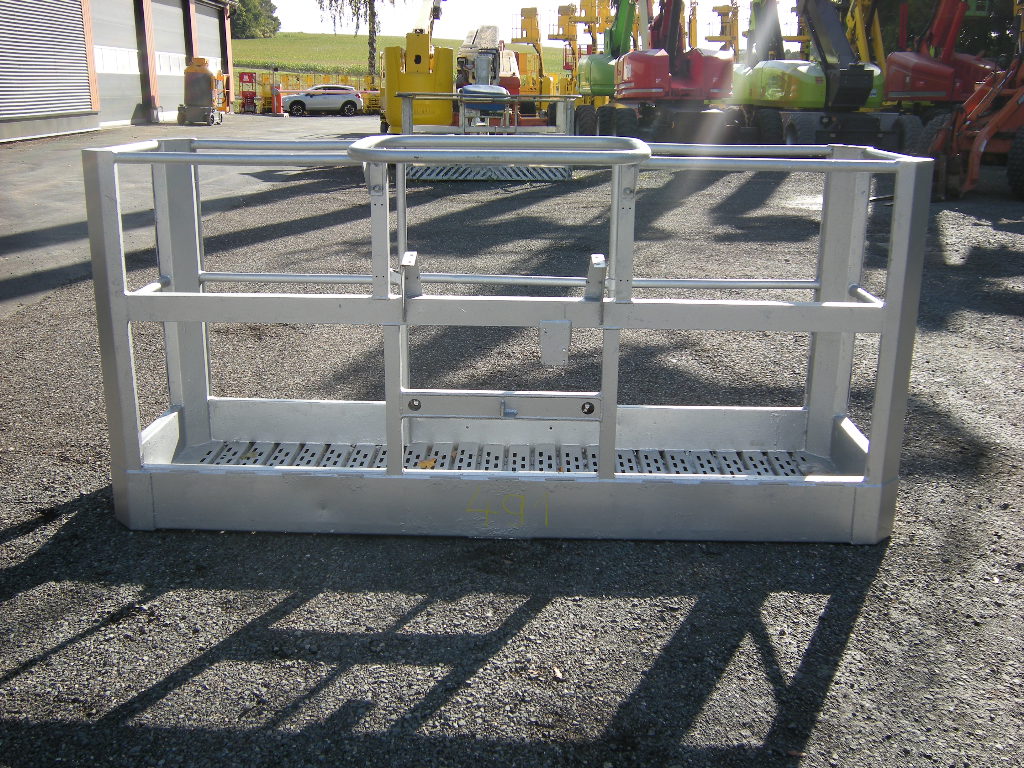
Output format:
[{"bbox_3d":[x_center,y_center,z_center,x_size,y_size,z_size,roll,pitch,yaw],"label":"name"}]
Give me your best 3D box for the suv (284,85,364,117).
[{"bbox_3d":[-9.653,-14.396,57.232,4.380,1.580,1.800,-3,15,-12],"label":"suv"}]

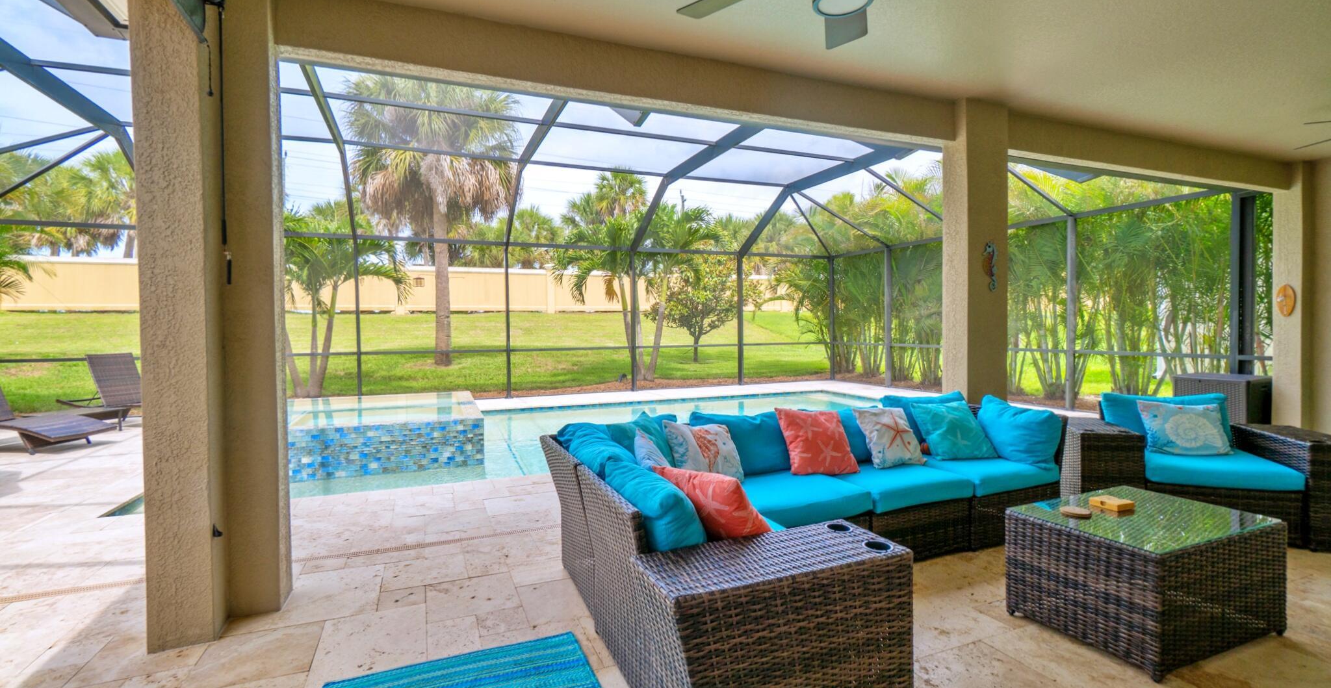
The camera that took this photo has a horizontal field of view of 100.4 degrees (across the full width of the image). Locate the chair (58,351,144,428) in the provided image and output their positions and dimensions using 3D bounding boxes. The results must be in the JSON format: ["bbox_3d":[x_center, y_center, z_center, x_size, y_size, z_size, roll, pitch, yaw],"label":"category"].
[{"bbox_3d":[-7.406,0.668,7.934,1.880,1.040,0.660,-1,1,-2],"label":"chair"}]

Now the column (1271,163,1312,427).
[{"bbox_3d":[6.427,-0.396,5.685,0.210,2.850,0.215,-1,1,-21],"label":"column"}]

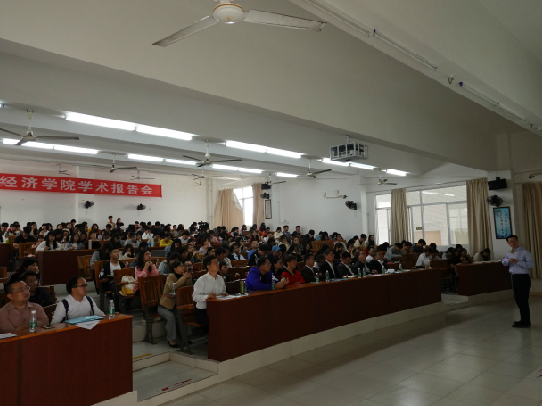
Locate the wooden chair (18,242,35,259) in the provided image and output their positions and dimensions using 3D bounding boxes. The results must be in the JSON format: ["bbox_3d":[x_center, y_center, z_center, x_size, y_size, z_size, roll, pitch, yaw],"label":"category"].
[{"bbox_3d":[-5.631,1.412,9.476,0.500,0.880,0.530,3,-7,-44],"label":"wooden chair"}]

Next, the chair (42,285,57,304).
[{"bbox_3d":[-2.835,1.580,5.015,0.600,0.980,0.530,-6,-7,36],"label":"chair"}]

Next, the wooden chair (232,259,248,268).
[{"bbox_3d":[-0.609,1.659,8.679,0.520,0.870,0.530,3,-7,-44],"label":"wooden chair"}]

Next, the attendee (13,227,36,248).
[{"bbox_3d":[-6.009,1.203,9.947,0.550,1.200,0.700,3,-7,-41],"label":"attendee"}]

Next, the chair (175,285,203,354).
[{"bbox_3d":[-0.955,1.629,5.780,0.630,0.880,0.550,-7,-8,42],"label":"chair"}]

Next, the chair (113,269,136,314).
[{"bbox_3d":[-2.332,1.594,7.186,0.600,0.920,0.540,-7,-8,41],"label":"chair"}]

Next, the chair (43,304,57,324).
[{"bbox_3d":[-2.111,1.530,4.387,0.630,0.880,0.550,-6,-7,35],"label":"chair"}]

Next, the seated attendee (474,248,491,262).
[{"bbox_3d":[5.875,1.820,11.308,0.500,1.130,0.780,3,-7,-40],"label":"seated attendee"}]

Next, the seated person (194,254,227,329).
[{"bbox_3d":[-0.818,1.436,5.915,0.780,1.330,0.550,-6,-7,36],"label":"seated person"}]

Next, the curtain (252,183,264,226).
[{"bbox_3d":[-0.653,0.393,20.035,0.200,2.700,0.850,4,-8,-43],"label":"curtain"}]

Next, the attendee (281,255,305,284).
[{"bbox_3d":[0.398,1.527,6.994,0.660,1.240,0.500,-7,-8,40],"label":"attendee"}]

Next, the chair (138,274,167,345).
[{"bbox_3d":[-1.730,1.689,6.533,0.650,0.970,0.540,-7,-8,41],"label":"chair"}]

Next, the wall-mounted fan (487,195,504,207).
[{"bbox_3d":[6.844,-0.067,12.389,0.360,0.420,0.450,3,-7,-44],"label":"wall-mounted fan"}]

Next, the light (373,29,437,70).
[{"bbox_3d":[1.357,-1.495,4.011,1.220,0.070,0.060,3,-8,-43],"label":"light"}]

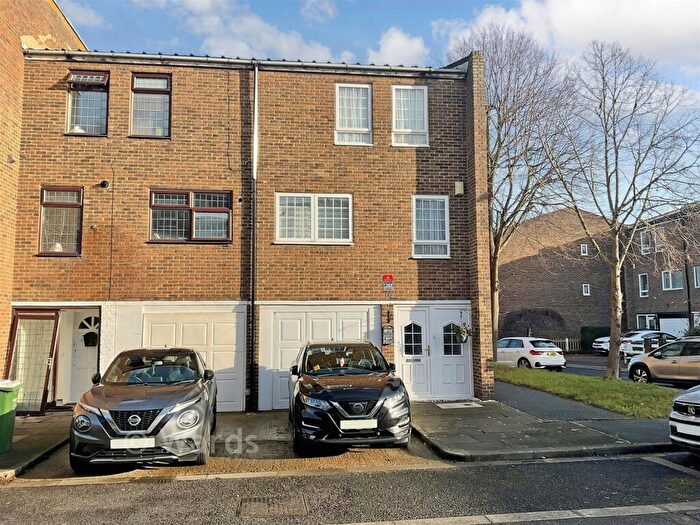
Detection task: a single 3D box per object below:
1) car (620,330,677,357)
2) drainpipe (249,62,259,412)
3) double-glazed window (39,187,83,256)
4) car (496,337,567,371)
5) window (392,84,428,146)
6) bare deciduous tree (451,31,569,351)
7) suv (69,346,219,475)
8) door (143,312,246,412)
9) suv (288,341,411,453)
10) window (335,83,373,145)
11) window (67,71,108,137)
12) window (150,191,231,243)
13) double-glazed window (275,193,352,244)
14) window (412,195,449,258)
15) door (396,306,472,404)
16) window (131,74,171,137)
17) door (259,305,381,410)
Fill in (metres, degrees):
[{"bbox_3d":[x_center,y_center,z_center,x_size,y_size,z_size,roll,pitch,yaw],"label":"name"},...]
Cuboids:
[{"bbox_3d":[16.720,4.288,31.335,4.350,1.440,1.820,0,-6,-6],"label":"car"},{"bbox_3d":[-2.110,-0.665,12.993,0.090,7.757,0.100,0,-6,-6],"label":"drainpipe"},{"bbox_3d":[-6.213,-0.887,12.657,0.884,1.541,0.100,0,-5,-7],"label":"double-glazed window"},{"bbox_3d":[7.211,3.798,24.506,1.760,1.410,4.030,2,-6,-17],"label":"car"},{"bbox_3d":[1.410,-3.444,13.847,0.906,1.483,0.100,0,-5,-7],"label":"window"},{"bbox_3d":[6.537,-3.028,25.177,6.000,14.910,6.000,0,-6,-6],"label":"bare deciduous tree"},{"bbox_3d":[-3.081,2.134,9.378,1.850,1.590,4.210,1,-6,-10],"label":"suv"},{"bbox_3d":[-3.380,2.143,12.759,2.224,2.210,0.100,0,-5,-7],"label":"door"},{"bbox_3d":[-0.169,2.208,10.435,1.870,1.590,4.394,1,-6,-8],"label":"suv"},{"bbox_3d":[0.098,-3.426,13.597,0.871,1.452,0.110,0,-6,-6],"label":"window"},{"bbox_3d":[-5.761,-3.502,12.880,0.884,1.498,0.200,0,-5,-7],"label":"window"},{"bbox_3d":[-3.514,-1.016,13.008,1.797,1.205,0.100,0,-5,-7],"label":"window"},{"bbox_3d":[-0.810,-0.988,13.345,1.783,1.183,0.100,0,-5,-7],"label":"double-glazed window"},{"bbox_3d":[1.883,-0.820,13.538,0.873,1.463,0.110,0,-6,-6],"label":"window"},{"bbox_3d":[1.908,2.044,13.432,1.836,2.151,0.100,0,-5,-7],"label":"door"},{"bbox_3d":[-4.436,-3.488,13.116,0.884,1.498,0.100,0,-5,-7],"label":"window"},{"bbox_3d":[-0.654,2.105,13.105,2.729,2.305,0.100,0,-5,-7],"label":"door"}]

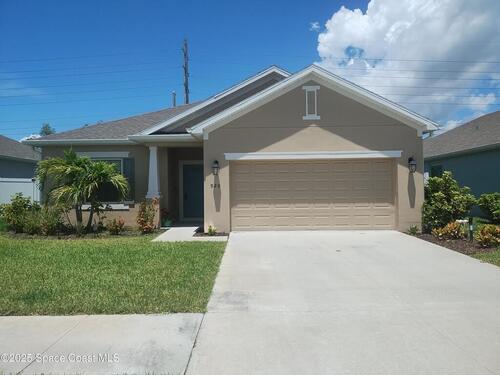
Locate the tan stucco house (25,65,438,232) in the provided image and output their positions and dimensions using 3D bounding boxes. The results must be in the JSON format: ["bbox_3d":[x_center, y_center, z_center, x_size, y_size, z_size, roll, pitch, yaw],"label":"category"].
[{"bbox_3d":[-1.150,-1.740,18.100,12.750,5.870,16.300,-1,1,-1],"label":"tan stucco house"}]

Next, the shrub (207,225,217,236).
[{"bbox_3d":[-1.089,1.232,10.350,0.280,0.320,0.270,-1,1,-1],"label":"shrub"}]

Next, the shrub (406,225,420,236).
[{"bbox_3d":[4.692,1.227,10.350,0.360,0.330,0.340,-1,1,-1],"label":"shrub"}]

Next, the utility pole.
[{"bbox_3d":[-8.174,-9.176,47.000,0.550,20.300,0.500,-1,1,-1],"label":"utility pole"}]

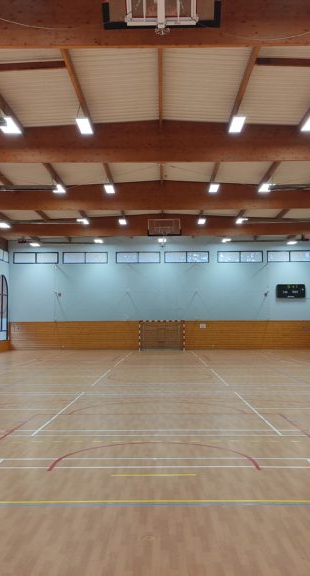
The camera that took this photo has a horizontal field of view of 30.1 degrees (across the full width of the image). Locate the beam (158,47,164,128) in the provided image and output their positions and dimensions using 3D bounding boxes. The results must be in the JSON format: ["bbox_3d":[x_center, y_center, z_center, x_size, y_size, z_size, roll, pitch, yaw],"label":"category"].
[{"bbox_3d":[0.144,-5.653,15.243,0.119,0.258,7.675,0,-4,1],"label":"beam"}]

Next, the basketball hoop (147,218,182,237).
[{"bbox_3d":[0.528,-3.274,31.371,1.837,1.092,0.496,0,-18,1],"label":"basketball hoop"}]

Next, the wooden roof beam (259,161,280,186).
[{"bbox_3d":[4.837,-4.977,22.956,0.119,0.258,7.675,0,-4,1],"label":"wooden roof beam"}]

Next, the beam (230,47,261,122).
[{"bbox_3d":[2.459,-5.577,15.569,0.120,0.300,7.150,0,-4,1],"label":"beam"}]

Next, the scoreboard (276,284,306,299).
[{"bbox_3d":[9.786,0.251,41.522,2.040,0.970,0.120,0,-4,1],"label":"scoreboard"}]

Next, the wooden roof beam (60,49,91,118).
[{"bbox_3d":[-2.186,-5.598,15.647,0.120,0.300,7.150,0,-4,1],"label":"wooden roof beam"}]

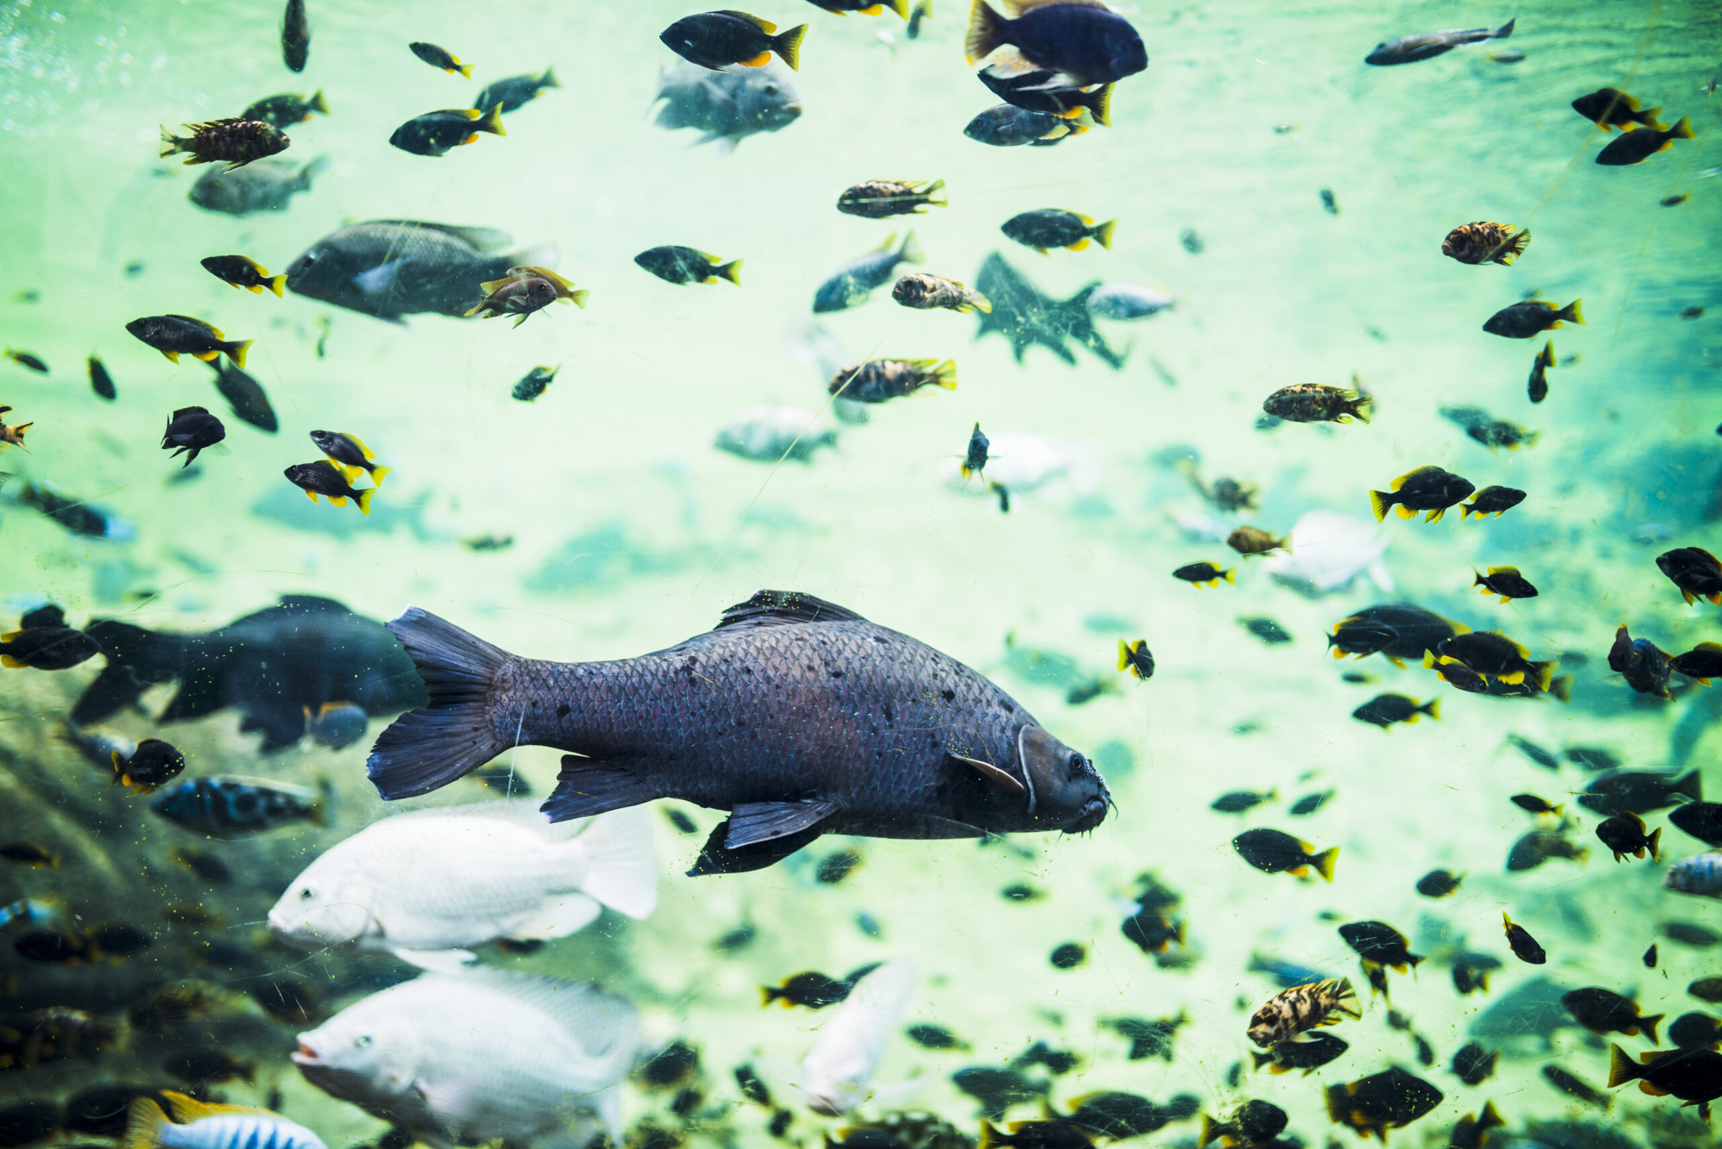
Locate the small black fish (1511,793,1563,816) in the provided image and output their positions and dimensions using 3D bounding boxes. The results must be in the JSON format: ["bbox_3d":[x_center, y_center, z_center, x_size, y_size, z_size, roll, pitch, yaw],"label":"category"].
[{"bbox_3d":[0.848,0.288,2.100,0.069,0.026,0.014,13,5,6],"label":"small black fish"}]

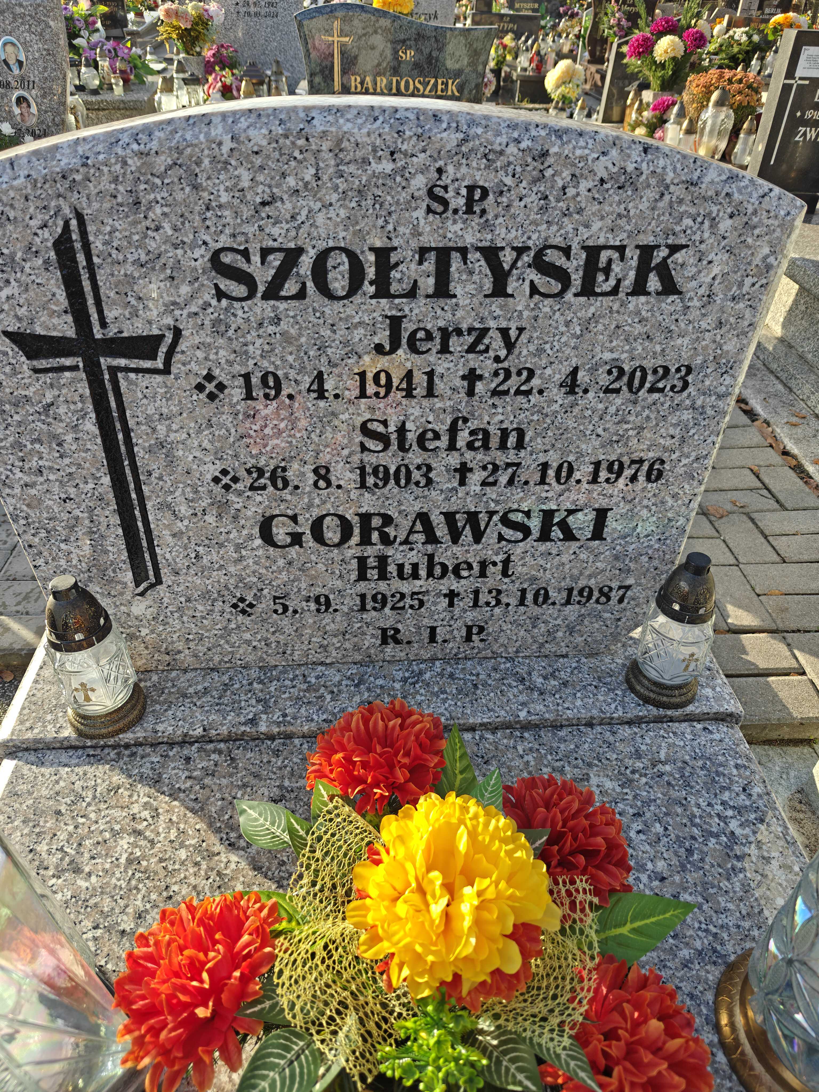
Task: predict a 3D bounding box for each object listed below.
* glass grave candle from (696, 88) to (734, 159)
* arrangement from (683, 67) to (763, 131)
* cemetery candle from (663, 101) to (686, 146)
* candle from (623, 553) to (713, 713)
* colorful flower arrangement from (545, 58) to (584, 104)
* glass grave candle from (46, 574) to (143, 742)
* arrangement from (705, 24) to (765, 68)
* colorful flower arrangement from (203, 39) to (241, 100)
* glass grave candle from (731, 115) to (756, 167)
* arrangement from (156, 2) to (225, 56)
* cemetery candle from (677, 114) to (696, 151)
[{"bbox_3d":[1.407,-1.935,3.329,0.140,0.297,0.140,-1,37,-1],"label":"glass grave candle"},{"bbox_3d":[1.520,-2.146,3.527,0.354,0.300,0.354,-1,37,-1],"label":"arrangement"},{"bbox_3d":[1.263,-1.965,3.430,0.083,0.234,0.083,-1,37,-1],"label":"cemetery candle"},{"bbox_3d":[0.345,0.103,0.931,0.091,0.214,0.091,-8,38,-10],"label":"candle"},{"bbox_3d":[0.928,-2.784,4.353,0.226,0.240,0.226,-1,37,-1],"label":"colorful flower arrangement"},{"bbox_3d":[-0.399,0.131,0.900,0.094,0.214,0.094,-3,37,-3],"label":"glass grave candle"},{"bbox_3d":[2.497,-3.823,5.567,0.422,0.290,0.380,-1,37,-1],"label":"arrangement"},{"bbox_3d":[-1.057,-2.677,4.089,0.204,0.273,0.204,-1,37,-1],"label":"colorful flower arrangement"},{"bbox_3d":[1.522,-1.826,3.279,0.084,0.203,0.084,-1,37,-1],"label":"glass grave candle"},{"bbox_3d":[-1.214,-2.874,4.034,0.360,0.259,0.331,-1,37,-1],"label":"arrangement"},{"bbox_3d":[1.304,-1.907,3.387,0.070,0.180,0.070,-1,37,-1],"label":"cemetery candle"}]

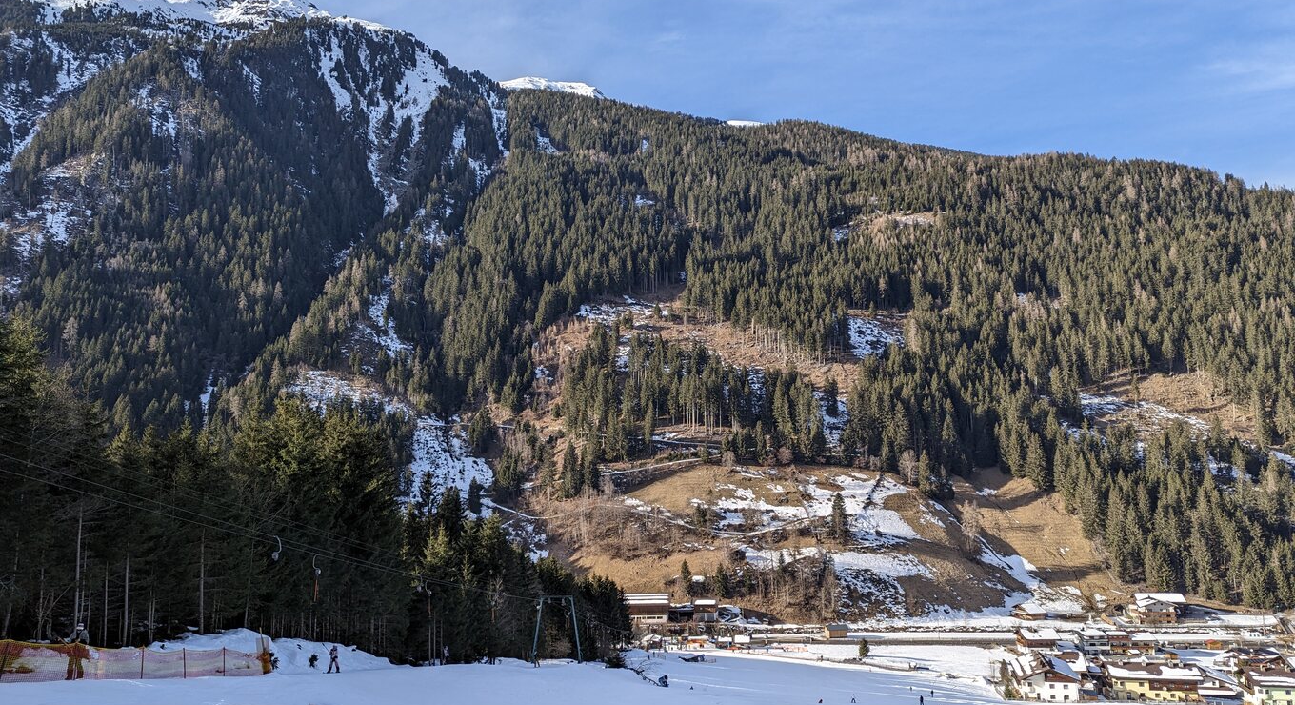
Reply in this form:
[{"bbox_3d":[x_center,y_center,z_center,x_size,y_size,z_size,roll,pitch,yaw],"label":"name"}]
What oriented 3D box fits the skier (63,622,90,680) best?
[{"bbox_3d":[-18.421,9.624,29.000,0.720,1.780,0.500,2,-9,-14],"label":"skier"}]

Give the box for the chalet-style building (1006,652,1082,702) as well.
[{"bbox_3d":[106.133,86.669,240.000,14.500,8.800,18.000,-2,-9,14],"label":"chalet-style building"}]

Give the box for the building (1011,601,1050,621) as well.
[{"bbox_3d":[166.954,112.895,392.000,10.000,6.000,11.000,4,-10,-26],"label":"building"}]

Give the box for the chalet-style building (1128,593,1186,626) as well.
[{"bbox_3d":[227.415,114.584,401.000,19.000,11.000,20.000,-3,-9,17],"label":"chalet-style building"}]

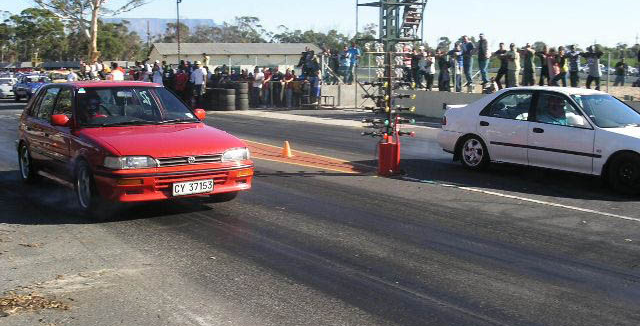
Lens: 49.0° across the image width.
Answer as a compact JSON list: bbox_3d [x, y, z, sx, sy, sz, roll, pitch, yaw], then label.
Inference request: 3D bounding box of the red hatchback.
[{"bbox_3d":[-2.447,-0.302,8.567,1.680,1.360,4.000,-5,9,-36],"label":"red hatchback"}]

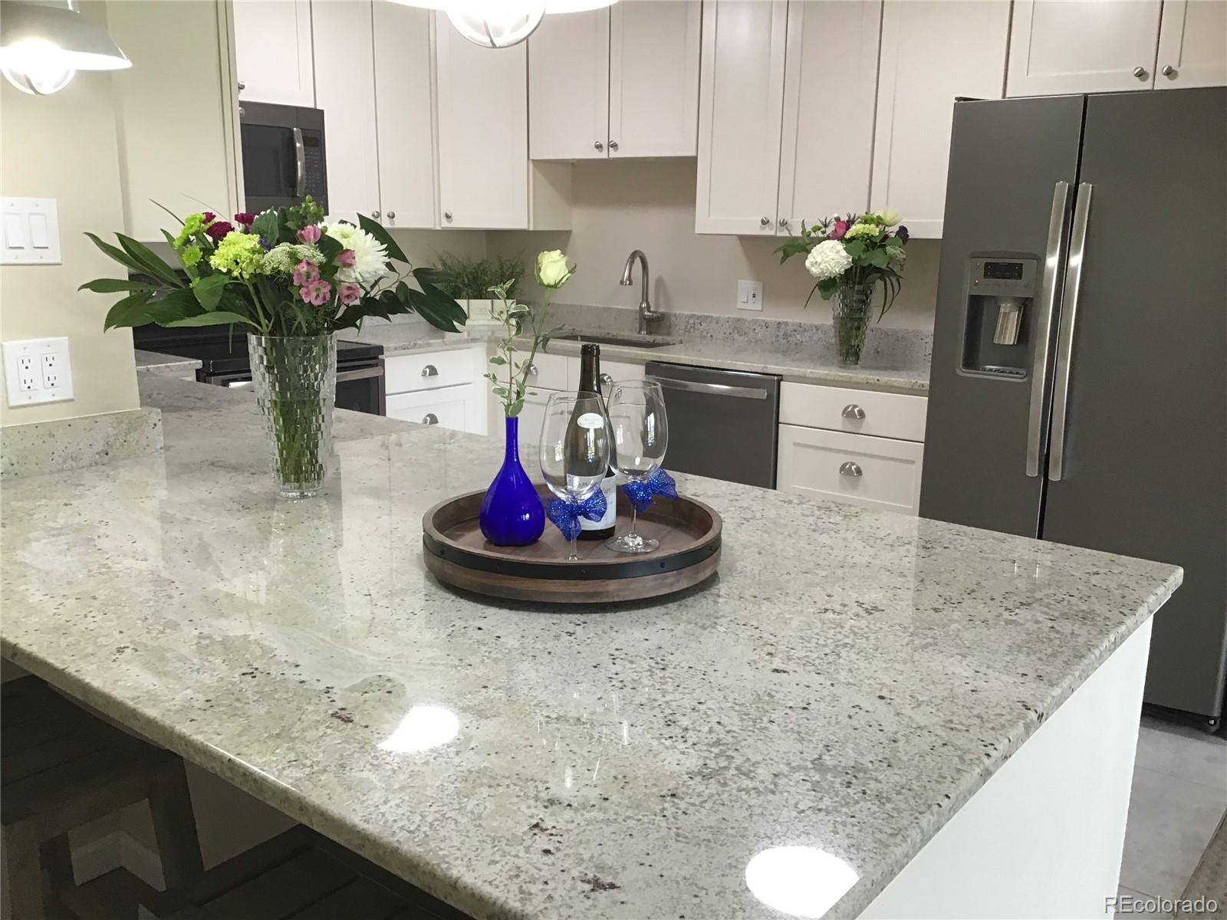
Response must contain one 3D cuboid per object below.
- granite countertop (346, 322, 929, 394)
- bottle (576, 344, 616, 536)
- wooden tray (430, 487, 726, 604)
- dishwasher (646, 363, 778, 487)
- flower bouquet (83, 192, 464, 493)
[{"bbox_3d":[0.022,-0.431,4.471,2.744,0.040,1.216,10,15,38],"label":"granite countertop"},{"bbox_3d":[-0.033,-0.029,1.678,0.081,0.292,0.081,1,12,-1],"label":"bottle"},{"bbox_3d":[-0.060,0.116,1.628,0.435,0.056,0.435,0,12,-2],"label":"wooden tray"},{"bbox_3d":[0.546,0.053,4.398,0.605,0.860,0.620,11,15,38],"label":"dishwasher"},{"bbox_3d":[-0.591,-0.196,1.937,0.640,0.510,0.460,-3,13,-17],"label":"flower bouquet"}]

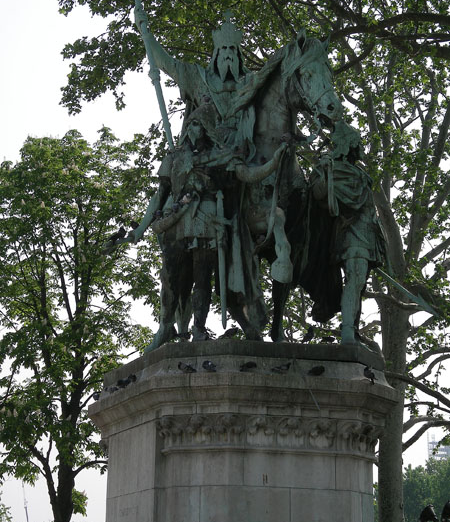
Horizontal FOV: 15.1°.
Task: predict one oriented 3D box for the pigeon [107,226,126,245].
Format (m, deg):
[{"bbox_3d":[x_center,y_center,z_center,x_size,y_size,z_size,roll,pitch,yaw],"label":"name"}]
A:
[{"bbox_3d":[-1.763,-0.414,27.600,0.290,0.270,0.130,5,-12,-25],"label":"pigeon"}]

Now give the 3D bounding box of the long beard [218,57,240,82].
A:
[{"bbox_3d":[0.077,-3.281,29.100,0.365,0.360,0.220,0,-11,0],"label":"long beard"}]

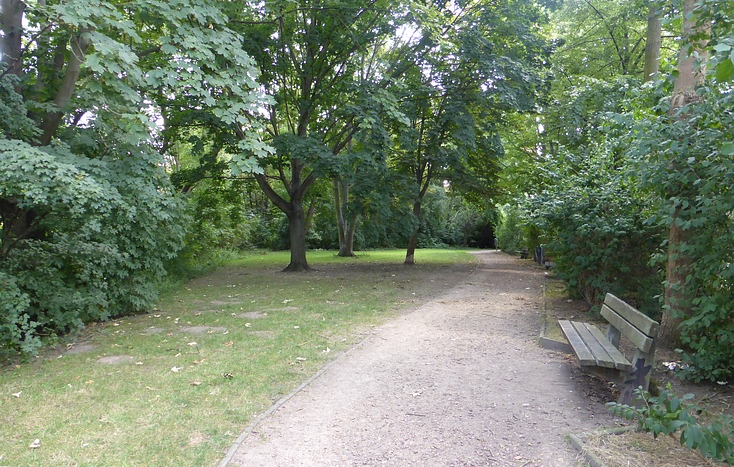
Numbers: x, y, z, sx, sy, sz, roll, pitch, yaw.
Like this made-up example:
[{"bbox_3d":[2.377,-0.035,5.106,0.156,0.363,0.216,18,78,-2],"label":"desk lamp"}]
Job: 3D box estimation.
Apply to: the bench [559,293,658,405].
[{"bbox_3d":[2.370,1.113,5.342,0.660,0.785,1.950,0,1,15],"label":"bench"}]

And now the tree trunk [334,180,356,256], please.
[{"bbox_3d":[-1.127,-0.839,27.800,1.120,4.100,0.950,0,1,0],"label":"tree trunk"}]

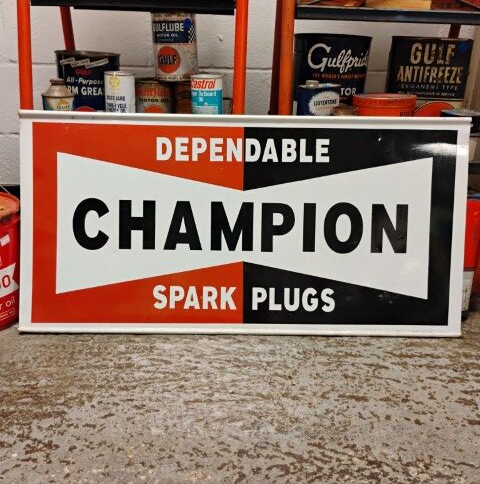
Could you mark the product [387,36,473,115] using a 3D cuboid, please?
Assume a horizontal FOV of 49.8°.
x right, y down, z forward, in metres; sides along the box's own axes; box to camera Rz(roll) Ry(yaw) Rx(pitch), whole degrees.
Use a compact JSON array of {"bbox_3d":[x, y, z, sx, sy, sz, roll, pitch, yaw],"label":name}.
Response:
[{"bbox_3d":[0.437,-0.356,1.236,0.166,0.245,0.105,4,21,7],"label":"product"}]

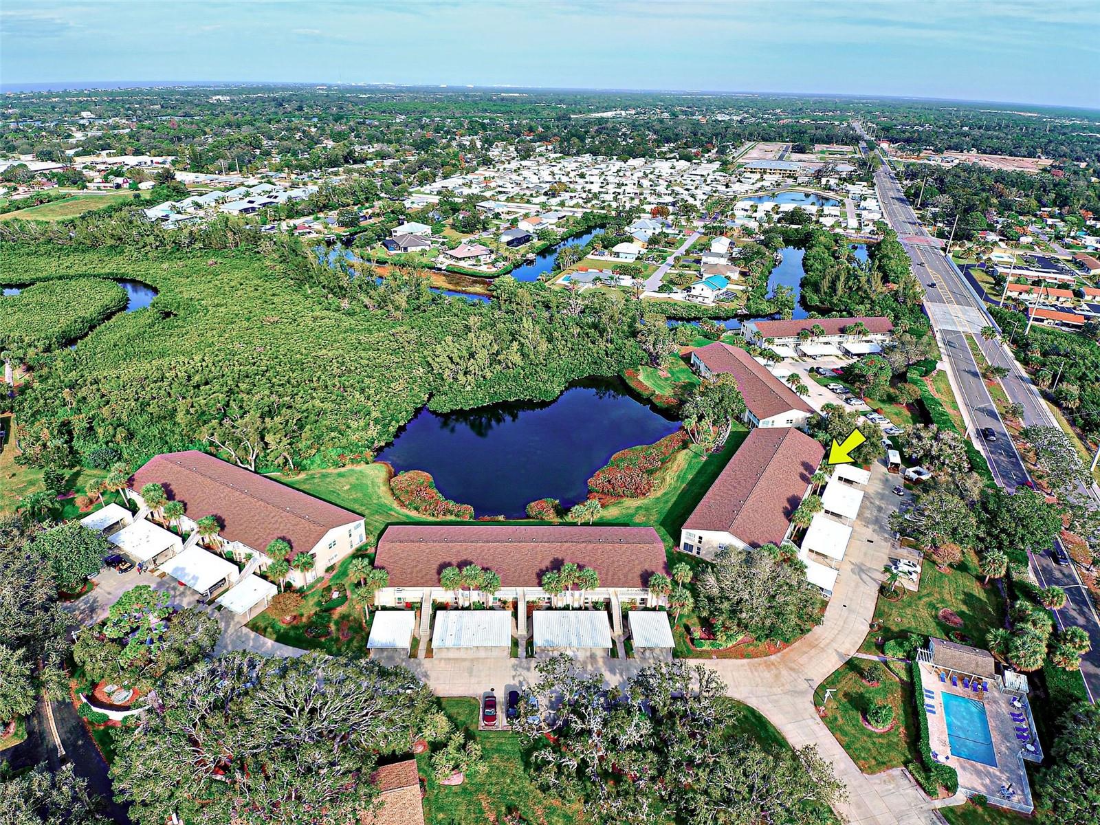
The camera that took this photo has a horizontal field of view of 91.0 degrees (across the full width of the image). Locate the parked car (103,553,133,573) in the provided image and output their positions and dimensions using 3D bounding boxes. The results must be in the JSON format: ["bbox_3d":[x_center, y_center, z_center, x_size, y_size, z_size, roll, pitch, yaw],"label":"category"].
[{"bbox_3d":[-82.928,29.056,103.858,5.000,1.750,1.950,15,34,21],"label":"parked car"}]

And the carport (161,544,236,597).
[{"bbox_3d":[-65.856,30.125,101.874,12.900,2.700,7.000,15,33,22],"label":"carport"}]

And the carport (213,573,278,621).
[{"bbox_3d":[-54.045,33.345,96.962,6.630,2.550,7.030,16,34,23],"label":"carport"}]

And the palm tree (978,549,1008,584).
[{"bbox_3d":[85.162,30.553,103.930,5.065,7.111,5.065,1,28,0],"label":"palm tree"}]

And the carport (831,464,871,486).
[{"bbox_3d":[72.382,15.682,130.232,7.300,2.550,6.100,20,36,28],"label":"carport"}]

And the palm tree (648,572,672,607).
[{"bbox_3d":[19.397,32.255,96.063,4.300,8.100,4.300,1,30,0],"label":"palm tree"}]

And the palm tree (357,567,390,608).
[{"bbox_3d":[-30.233,31.625,94.792,4.700,8.600,4.700,1,30,0],"label":"palm tree"}]

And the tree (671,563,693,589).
[{"bbox_3d":[24.160,31.321,99.459,3.951,7.719,3.951,1,28,0],"label":"tree"}]

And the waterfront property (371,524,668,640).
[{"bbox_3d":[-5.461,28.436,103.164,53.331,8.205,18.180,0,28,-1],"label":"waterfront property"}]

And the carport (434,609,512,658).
[{"bbox_3d":[-13.082,37.429,91.583,12.790,2.550,6.890,0,31,-2],"label":"carport"}]

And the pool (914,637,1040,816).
[{"bbox_3d":[64.662,45.471,80.001,13.200,3.300,22.000,12,32,17],"label":"pool"}]

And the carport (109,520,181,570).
[{"bbox_3d":[-80.197,26.192,107.887,12.700,2.550,6.770,15,34,22],"label":"carport"}]

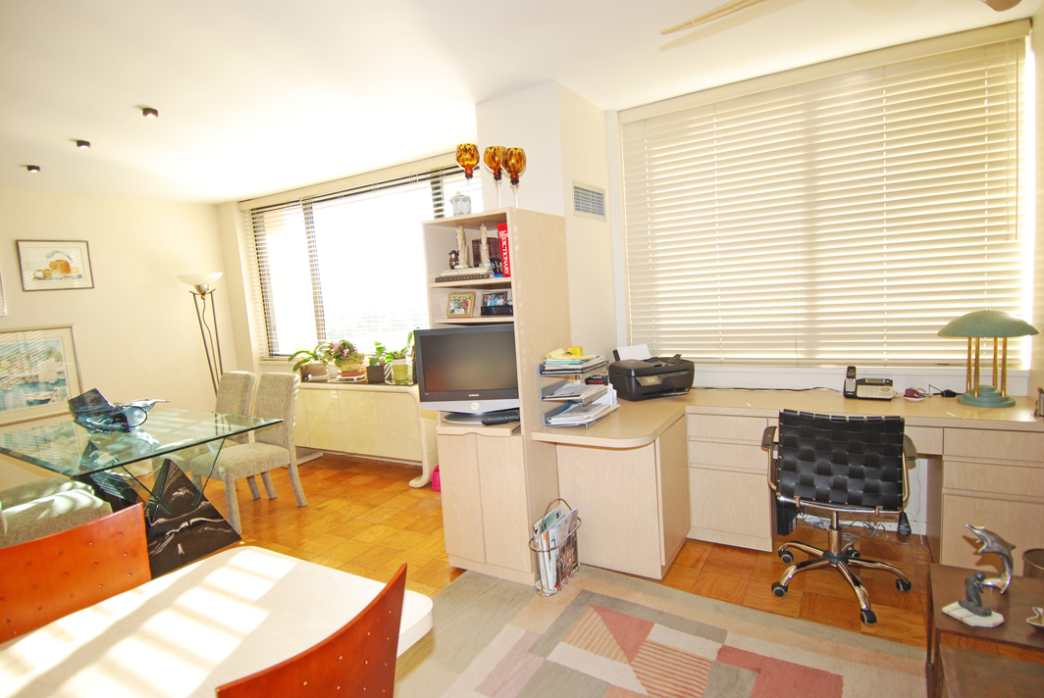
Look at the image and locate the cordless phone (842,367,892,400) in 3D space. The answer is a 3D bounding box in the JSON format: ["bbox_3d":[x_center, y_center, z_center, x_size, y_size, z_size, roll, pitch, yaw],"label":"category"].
[{"bbox_3d":[1.799,0.179,2.725,0.198,0.152,0.142,0,7,30],"label":"cordless phone"}]

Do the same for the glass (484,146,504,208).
[{"bbox_3d":[-0.122,-0.851,2.675,0.120,0.361,0.120,-4,7,0],"label":"glass"}]

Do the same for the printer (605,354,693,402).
[{"bbox_3d":[0.789,0.172,3.176,0.431,0.198,0.340,-5,6,-16],"label":"printer"}]

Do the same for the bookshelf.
[{"bbox_3d":[-0.070,0.224,2.856,0.520,1.815,0.615,0,8,30],"label":"bookshelf"}]

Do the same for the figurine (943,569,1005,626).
[{"bbox_3d":[1.252,0.688,1.446,0.108,0.125,0.105,-6,7,-17],"label":"figurine"}]

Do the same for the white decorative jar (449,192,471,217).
[{"bbox_3d":[-0.299,-0.714,2.600,0.108,0.132,0.085,0,8,30],"label":"white decorative jar"}]

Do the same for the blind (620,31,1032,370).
[{"bbox_3d":[1.499,-0.676,2.878,1.927,1.542,0.071,0,7,30],"label":"blind"}]

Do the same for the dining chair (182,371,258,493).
[{"bbox_3d":[-2.273,0.682,3.793,0.456,0.943,0.588,0,7,30],"label":"dining chair"}]

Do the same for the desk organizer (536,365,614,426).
[{"bbox_3d":[0.282,0.216,2.701,0.235,0.310,0.350,0,8,29],"label":"desk organizer"}]

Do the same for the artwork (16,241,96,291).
[{"bbox_3d":[-3.984,-0.716,4.486,0.025,0.415,0.485,0,8,32],"label":"artwork"}]

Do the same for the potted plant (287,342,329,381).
[{"bbox_3d":[-1.916,0.101,4.671,0.335,0.304,0.284,0,7,30],"label":"potted plant"}]

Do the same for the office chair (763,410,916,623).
[{"bbox_3d":[1.428,0.652,2.368,0.585,0.876,0.610,0,8,32],"label":"office chair"}]

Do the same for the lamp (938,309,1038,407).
[{"bbox_3d":[2.180,0.036,2.452,0.360,0.446,0.360,0,7,30],"label":"lamp"}]

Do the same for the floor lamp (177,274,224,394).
[{"bbox_3d":[-2.825,0.204,4.774,0.426,1.755,0.426,0,7,30],"label":"floor lamp"}]

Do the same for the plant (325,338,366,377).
[{"bbox_3d":[-1.502,0.079,4.432,0.325,0.304,0.304,0,7,30],"label":"plant"}]

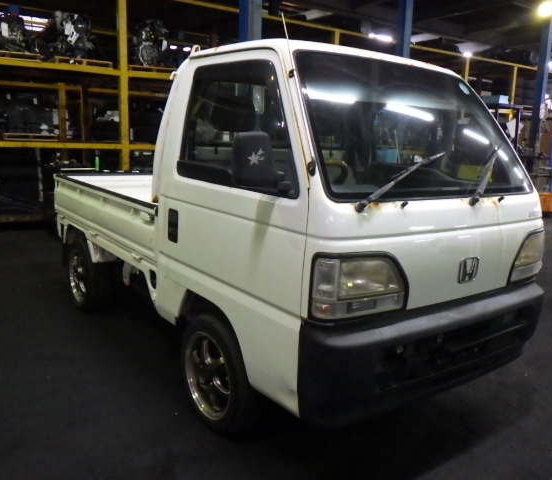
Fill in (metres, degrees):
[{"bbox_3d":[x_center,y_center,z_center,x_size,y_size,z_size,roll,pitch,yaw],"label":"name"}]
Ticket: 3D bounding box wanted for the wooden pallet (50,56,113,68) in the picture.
[{"bbox_3d":[-2.997,-2.636,7.821,0.800,0.100,0.800,-6,14,-36],"label":"wooden pallet"}]

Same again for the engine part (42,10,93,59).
[{"bbox_3d":[-2.884,-2.798,7.168,0.650,0.566,0.580,-6,13,-35],"label":"engine part"}]

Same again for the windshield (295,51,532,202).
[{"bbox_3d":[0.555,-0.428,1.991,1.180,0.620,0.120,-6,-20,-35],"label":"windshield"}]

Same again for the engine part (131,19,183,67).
[{"bbox_3d":[-1.822,-2.955,7.907,0.713,0.660,0.600,-6,13,-35],"label":"engine part"}]

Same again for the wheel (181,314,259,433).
[{"bbox_3d":[-0.246,0.592,2.315,0.155,0.530,0.530,-6,14,-36],"label":"wheel"}]

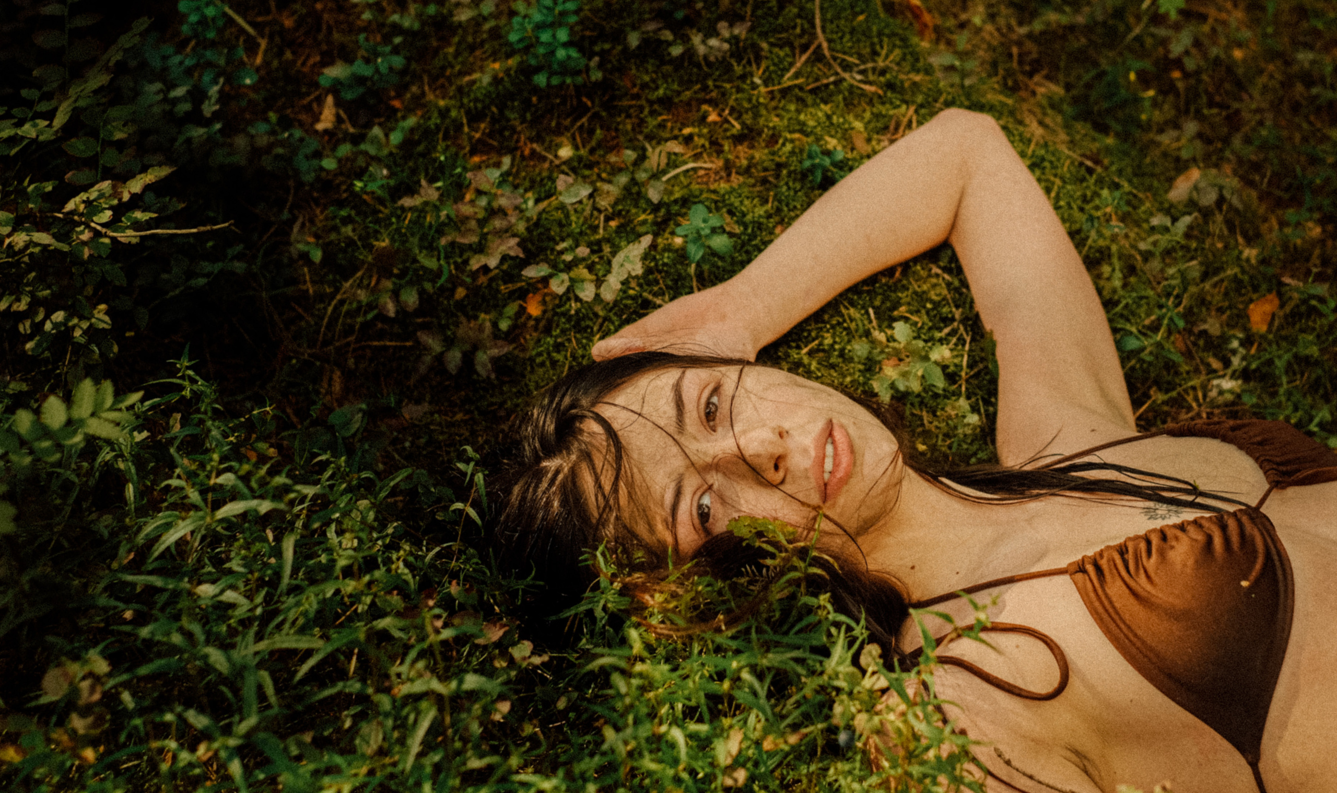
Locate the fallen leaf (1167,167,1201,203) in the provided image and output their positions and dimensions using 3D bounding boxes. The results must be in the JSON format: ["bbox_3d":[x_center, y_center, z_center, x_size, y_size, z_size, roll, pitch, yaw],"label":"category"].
[{"bbox_3d":[0.394,-0.162,1.505,0.020,0.010,0.045,28,48,24],"label":"fallen leaf"}]

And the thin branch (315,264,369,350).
[{"bbox_3d":[-0.231,-0.063,1.390,0.038,0.042,0.048,0,45,0],"label":"thin branch"}]

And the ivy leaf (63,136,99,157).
[{"bbox_3d":[-0.421,-0.178,1.410,0.026,0.008,0.019,0,46,0],"label":"ivy leaf"}]

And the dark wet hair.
[{"bbox_3d":[0.119,0.066,1.200,0.430,0.190,0.175,-3,70,3],"label":"dark wet hair"}]

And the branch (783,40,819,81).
[{"bbox_3d":[0.108,-0.272,1.594,0.007,0.010,0.065,21,49,20],"label":"branch"}]

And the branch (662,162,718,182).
[{"bbox_3d":[0.016,-0.170,1.492,0.045,0.008,0.010,-14,47,-13],"label":"branch"}]

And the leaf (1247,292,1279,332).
[{"bbox_3d":[0.429,-0.061,1.420,0.021,0.009,0.036,20,55,18],"label":"leaf"}]

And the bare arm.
[{"bbox_3d":[0.150,-0.097,1.326,0.338,0.107,0.314,9,47,8],"label":"bare arm"}]

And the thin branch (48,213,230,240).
[{"bbox_3d":[-0.358,-0.116,1.340,0.125,0.013,0.016,3,46,0],"label":"thin branch"}]

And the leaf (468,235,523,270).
[{"bbox_3d":[-0.125,-0.103,1.420,0.041,0.014,0.036,0,45,0],"label":"leaf"}]

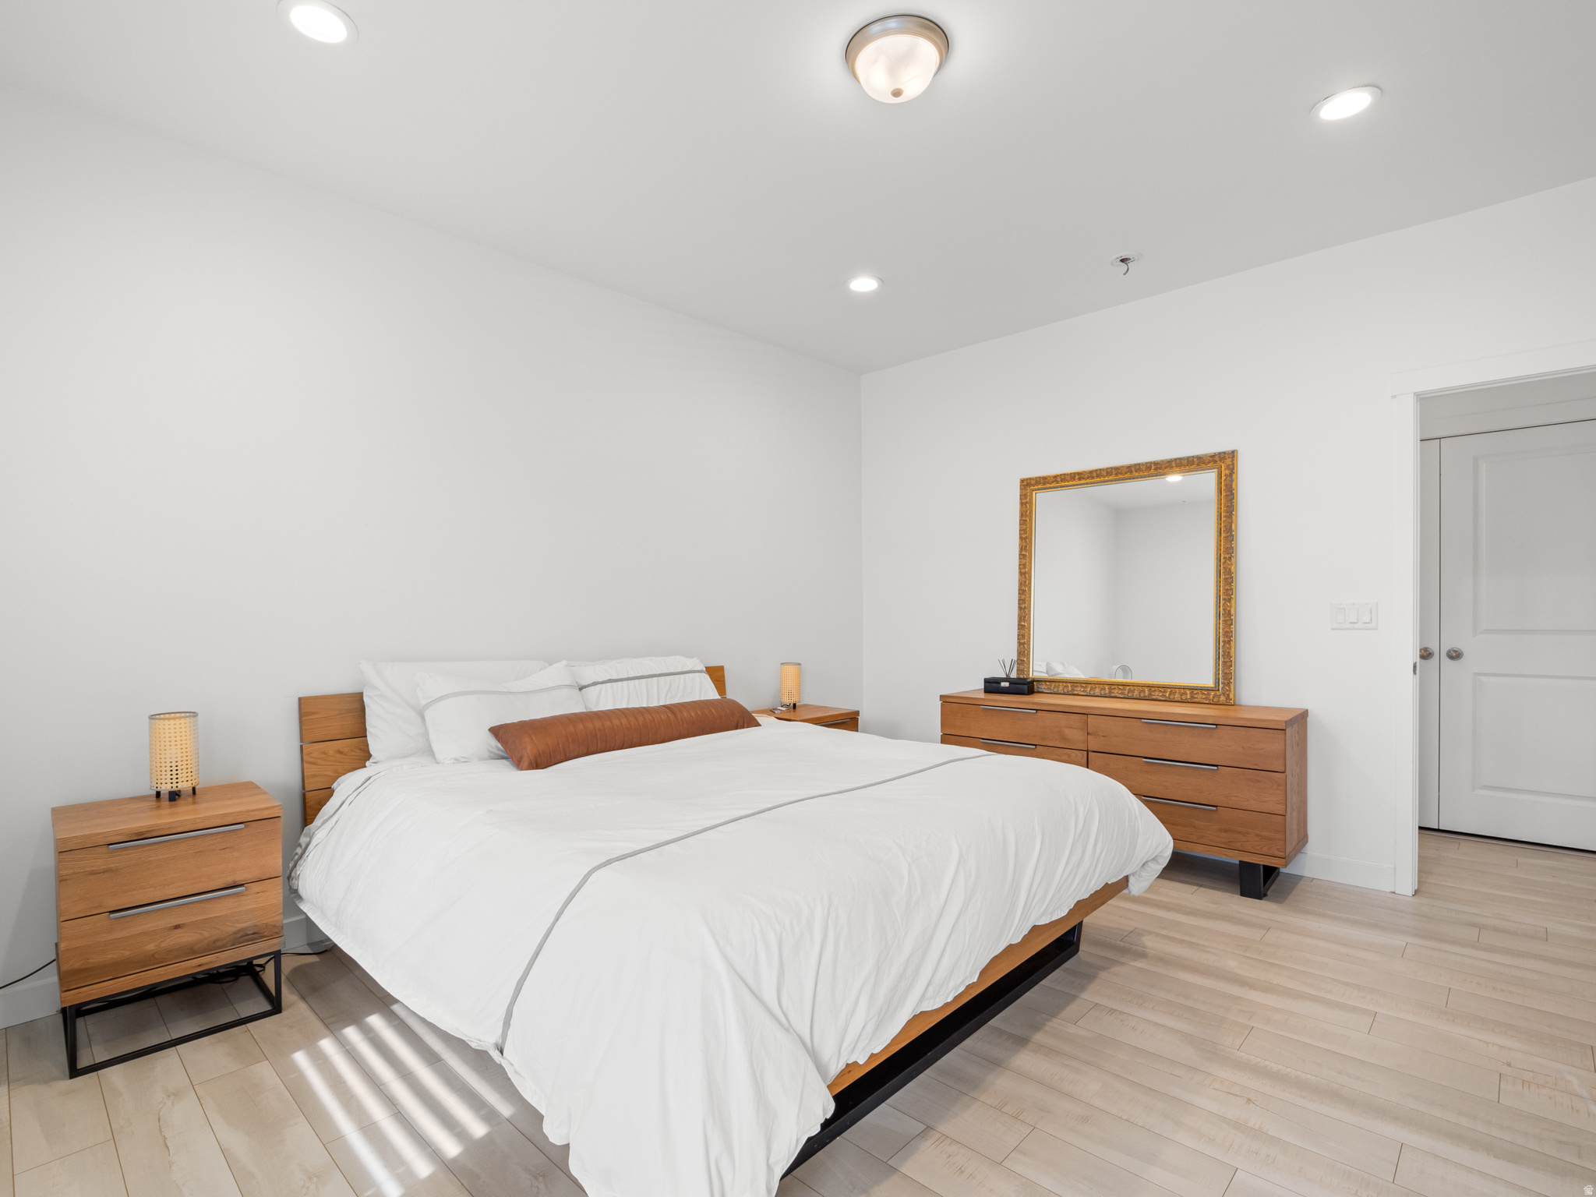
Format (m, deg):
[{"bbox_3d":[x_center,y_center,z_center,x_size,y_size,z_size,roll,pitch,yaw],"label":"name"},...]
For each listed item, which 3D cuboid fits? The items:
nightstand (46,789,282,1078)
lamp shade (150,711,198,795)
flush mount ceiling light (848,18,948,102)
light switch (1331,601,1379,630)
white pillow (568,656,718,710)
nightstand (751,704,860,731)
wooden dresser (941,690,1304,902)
[{"bbox_3d":[-1.922,0.946,2.249,0.485,0.623,0.425,0,-1,-45],"label":"nightstand"},{"bbox_3d":[-1.983,0.491,2.345,0.120,0.240,0.120,0,-1,-45],"label":"lamp shade"},{"bbox_3d":[0.273,-1.438,2.020,0.285,0.120,0.285,0,0,0],"label":"flush mount ceiling light"},{"bbox_3d":[2.362,0.070,3.130,0.163,0.115,0.010,-1,-1,44],"label":"light switch"},{"bbox_3d":[-0.629,0.424,3.176,0.680,0.420,0.170,0,-43,-46],"label":"white pillow"},{"bbox_3d":[0.023,0.947,4.108,0.425,0.623,0.485,-1,-1,44],"label":"nightstand"},{"bbox_3d":[1.518,0.872,3.655,1.600,0.750,0.440,-1,-1,43],"label":"wooden dresser"}]

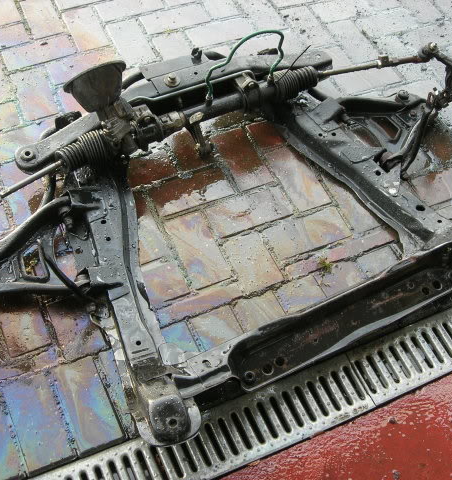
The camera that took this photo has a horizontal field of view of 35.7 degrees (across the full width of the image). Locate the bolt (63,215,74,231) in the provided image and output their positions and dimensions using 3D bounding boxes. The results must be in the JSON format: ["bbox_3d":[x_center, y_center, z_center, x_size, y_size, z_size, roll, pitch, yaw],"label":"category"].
[{"bbox_3d":[-0.339,-0.038,1.514,0.022,0.022,0.032,-22,59,-17],"label":"bolt"}]

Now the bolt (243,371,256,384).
[{"bbox_3d":[0.046,0.269,1.372,0.024,0.015,0.024,1,55,-2],"label":"bolt"}]

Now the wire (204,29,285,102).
[{"bbox_3d":[0.036,-0.415,1.616,0.195,0.140,0.040,-22,59,-17],"label":"wire"}]

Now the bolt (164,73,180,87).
[{"bbox_3d":[-0.128,-0.384,1.686,0.037,0.023,0.037,1,55,-2],"label":"bolt"}]

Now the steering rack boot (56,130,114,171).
[{"bbox_3d":[-0.315,-0.194,1.552,0.112,0.070,0.070,-22,59,-17],"label":"steering rack boot"}]

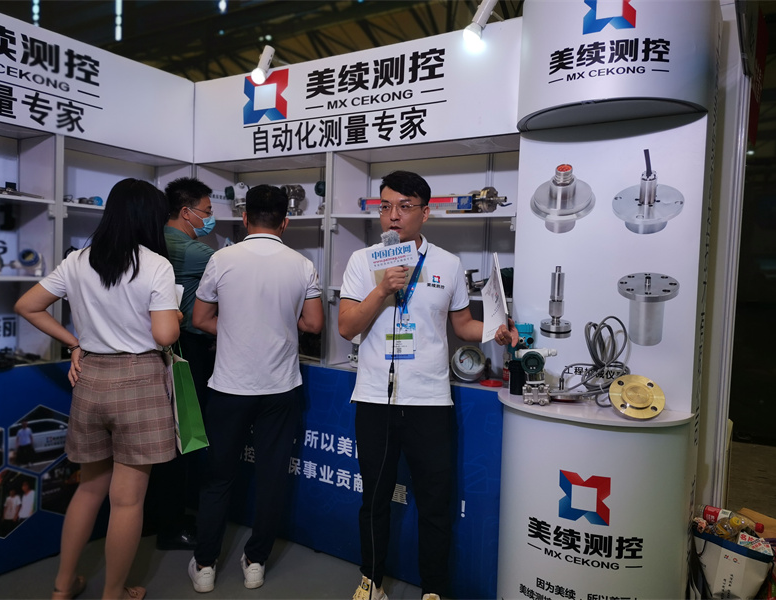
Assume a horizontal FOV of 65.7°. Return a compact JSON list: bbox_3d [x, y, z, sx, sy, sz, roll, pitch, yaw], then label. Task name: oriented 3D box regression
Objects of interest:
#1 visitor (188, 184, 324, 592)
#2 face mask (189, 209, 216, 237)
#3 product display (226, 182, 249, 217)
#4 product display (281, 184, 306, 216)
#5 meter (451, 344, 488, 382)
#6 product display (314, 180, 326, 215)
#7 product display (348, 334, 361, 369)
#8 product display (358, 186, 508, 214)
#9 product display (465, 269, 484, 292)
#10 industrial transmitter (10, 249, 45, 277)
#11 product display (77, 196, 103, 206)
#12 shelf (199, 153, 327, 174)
[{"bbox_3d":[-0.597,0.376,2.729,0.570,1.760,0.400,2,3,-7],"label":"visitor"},{"bbox_3d":[-0.897,-0.378,2.930,0.120,0.115,0.130,17,-2,-17],"label":"face mask"},{"bbox_3d":[-0.854,-0.563,3.433,0.150,0.195,0.115,1,3,-16],"label":"product display"},{"bbox_3d":[-0.509,-0.529,3.220,0.135,0.175,0.115,0,4,-44],"label":"product display"},{"bbox_3d":[0.362,0.288,2.660,0.160,0.163,0.095,3,3,25],"label":"meter"},{"bbox_3d":[-0.332,-0.519,3.111,0.100,0.178,0.125,2,3,6],"label":"product display"},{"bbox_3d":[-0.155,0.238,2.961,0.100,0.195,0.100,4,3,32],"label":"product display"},{"bbox_3d":[0.191,-0.455,2.777,0.775,0.122,0.125,4,3,32],"label":"product display"},{"bbox_3d":[0.386,-0.083,2.654,0.095,0.107,0.085,4,3,32],"label":"product display"},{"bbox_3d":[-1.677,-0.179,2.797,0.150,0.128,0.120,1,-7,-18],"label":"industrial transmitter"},{"bbox_3d":[-1.491,-0.494,3.005,0.075,0.050,0.110,4,3,35],"label":"product display"},{"bbox_3d":[-0.616,-0.759,3.298,0.960,0.030,0.310,4,3,32],"label":"shelf"}]

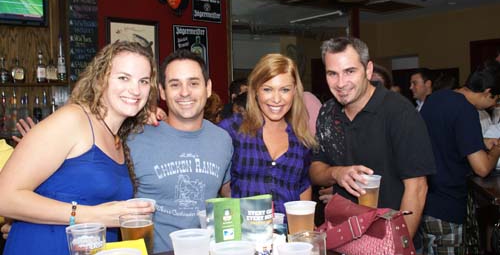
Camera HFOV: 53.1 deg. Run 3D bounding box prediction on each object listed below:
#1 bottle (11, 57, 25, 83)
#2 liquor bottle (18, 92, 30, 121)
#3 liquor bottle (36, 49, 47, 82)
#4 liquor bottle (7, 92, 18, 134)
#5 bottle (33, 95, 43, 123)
[{"bbox_3d":[-2.047,-0.509,4.420,0.115,0.225,0.080,-2,1,-25],"label":"bottle"},{"bbox_3d":[-2.139,-0.166,4.750,0.088,0.335,0.088,-3,4,-30],"label":"liquor bottle"},{"bbox_3d":[-1.899,-0.553,4.560,0.085,0.295,0.085,-2,1,-25],"label":"liquor bottle"},{"bbox_3d":[-2.017,-0.132,4.270,0.088,0.360,0.088,-2,1,-25],"label":"liquor bottle"},{"bbox_3d":[-1.844,-0.113,4.350,0.085,0.300,0.085,-2,1,-25],"label":"bottle"}]

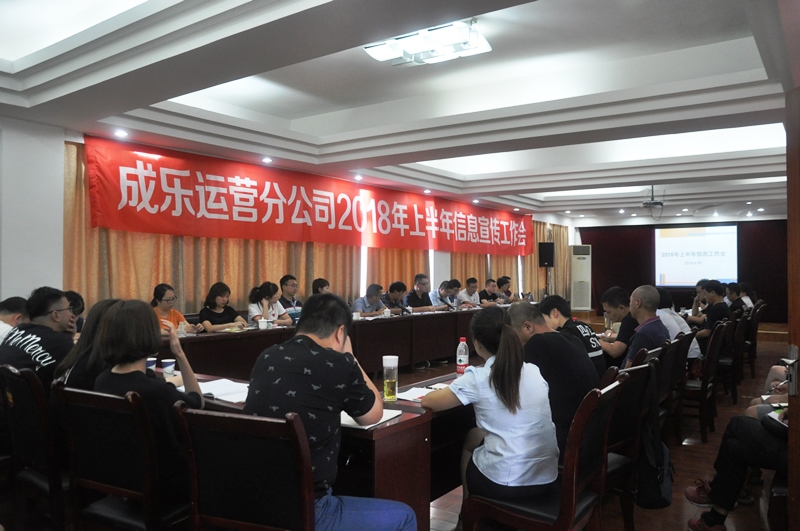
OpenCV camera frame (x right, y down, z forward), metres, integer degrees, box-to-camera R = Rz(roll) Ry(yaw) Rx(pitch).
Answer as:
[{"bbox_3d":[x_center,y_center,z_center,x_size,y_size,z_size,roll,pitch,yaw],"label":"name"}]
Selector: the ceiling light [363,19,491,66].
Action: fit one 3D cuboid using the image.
[{"bbox_3d":[0.243,-1.825,4.971,0.980,0.180,0.600,1,0,36],"label":"ceiling light"}]

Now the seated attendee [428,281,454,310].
[{"bbox_3d":[0.798,0.855,9.825,0.750,1.200,0.540,1,0,27],"label":"seated attendee"}]

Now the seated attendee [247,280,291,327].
[{"bbox_3d":[-1.480,0.773,6.465,0.720,1.220,0.520,1,0,27],"label":"seated attendee"}]

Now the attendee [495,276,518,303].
[{"bbox_3d":[2.079,0.864,11.552,0.780,1.240,0.530,1,0,29],"label":"attendee"}]

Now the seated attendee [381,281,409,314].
[{"bbox_3d":[-0.011,0.838,8.535,0.780,1.200,0.520,1,0,32],"label":"seated attendee"}]

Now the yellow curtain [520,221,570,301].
[{"bbox_3d":[3.465,0.171,14.259,0.180,2.340,2.800,1,0,37],"label":"yellow curtain"}]

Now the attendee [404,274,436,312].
[{"bbox_3d":[0.371,0.786,9.307,0.800,1.310,0.550,1,0,30],"label":"attendee"}]

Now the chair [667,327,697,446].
[{"bbox_3d":[1.952,0.979,4.637,0.560,0.970,0.470,1,0,36],"label":"chair"}]

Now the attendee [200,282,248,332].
[{"bbox_3d":[-1.811,0.802,6.183,0.780,1.240,0.520,1,0,36],"label":"attendee"}]

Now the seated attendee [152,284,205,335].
[{"bbox_3d":[-2.183,0.768,5.491,0.720,1.220,0.520,1,0,32],"label":"seated attendee"}]

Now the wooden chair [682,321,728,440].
[{"bbox_3d":[2.447,0.953,5.107,0.540,0.965,0.450,1,0,37],"label":"wooden chair"}]

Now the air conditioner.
[{"bbox_3d":[5.053,0.349,16.672,0.550,1.800,0.380,1,0,23],"label":"air conditioner"}]

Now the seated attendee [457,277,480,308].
[{"bbox_3d":[1.345,0.847,10.565,0.780,1.240,0.570,1,0,37],"label":"seated attendee"}]

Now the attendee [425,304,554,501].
[{"bbox_3d":[0.373,0.820,2.830,0.540,1.260,0.800,1,0,-38],"label":"attendee"}]

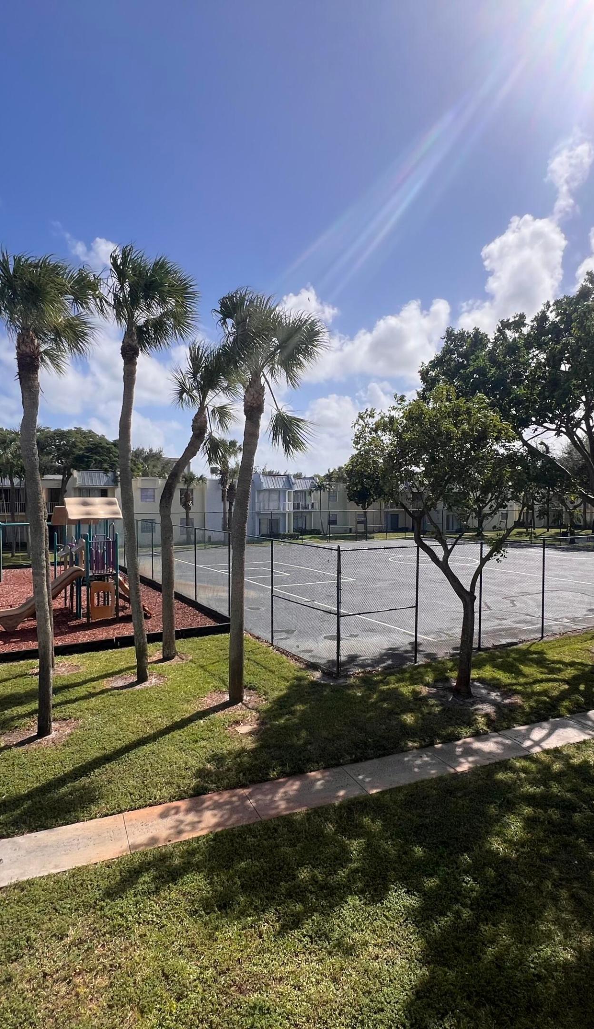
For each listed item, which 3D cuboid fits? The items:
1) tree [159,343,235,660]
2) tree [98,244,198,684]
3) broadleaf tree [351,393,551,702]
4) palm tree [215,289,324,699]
[{"bbox_3d":[-2.619,-0.305,13.911,2.100,8.400,2.000,0,1,-11],"label":"tree"},{"bbox_3d":[-3.478,-1.059,12.051,2.350,10.000,2.300,0,2,-16],"label":"tree"},{"bbox_3d":[3.297,0.613,11.423,4.300,6.700,4.000,0,2,16],"label":"broadleaf tree"},{"bbox_3d":[-0.552,-0.325,10.834,2.400,8.600,2.300,0,1,-3],"label":"palm tree"}]

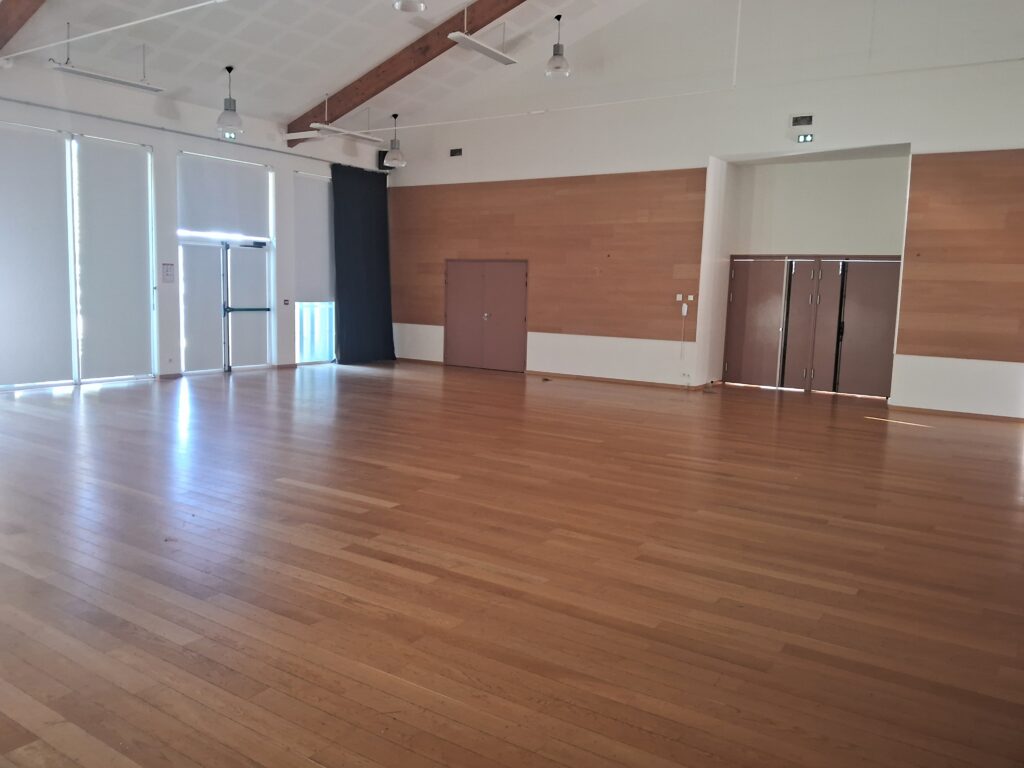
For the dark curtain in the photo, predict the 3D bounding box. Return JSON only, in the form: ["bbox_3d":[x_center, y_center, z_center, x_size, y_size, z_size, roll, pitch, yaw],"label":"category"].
[{"bbox_3d":[-3.033,-2.370,15.458,0.334,3.868,1.397,6,9,33],"label":"dark curtain"}]

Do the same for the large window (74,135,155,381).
[{"bbox_3d":[-5.941,-1.846,11.613,0.081,3.544,1.134,6,9,33],"label":"large window"}]

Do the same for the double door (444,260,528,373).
[{"bbox_3d":[-0.521,-1.317,14.816,1.959,2.108,0.121,6,9,33],"label":"double door"}]

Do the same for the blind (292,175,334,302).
[{"bbox_3d":[-3.725,-2.789,14.841,0.081,2.402,1.185,6,9,33],"label":"blind"}]

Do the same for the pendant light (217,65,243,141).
[{"bbox_3d":[-4.261,-4.253,11.650,0.405,1.067,0.405,6,9,33],"label":"pendant light"}]

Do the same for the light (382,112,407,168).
[{"bbox_3d":[-2.225,-4.627,14.666,0.405,0.989,0.405,1,7,0],"label":"light"}]

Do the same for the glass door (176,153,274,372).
[{"bbox_3d":[-4.903,-1.996,13.266,0.142,3.620,1.868,6,9,33],"label":"glass door"}]

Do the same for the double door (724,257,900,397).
[{"bbox_3d":[4.909,-0.998,12.826,2.685,2.252,0.132,6,9,33],"label":"double door"}]

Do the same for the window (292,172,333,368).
[{"bbox_3d":[-3.775,-2.188,14.977,0.121,3.610,1.225,6,9,33],"label":"window"}]

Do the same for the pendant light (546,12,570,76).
[{"bbox_3d":[0.730,-5.405,12.341,0.405,0.981,0.405,1,7,0],"label":"pendant light"}]

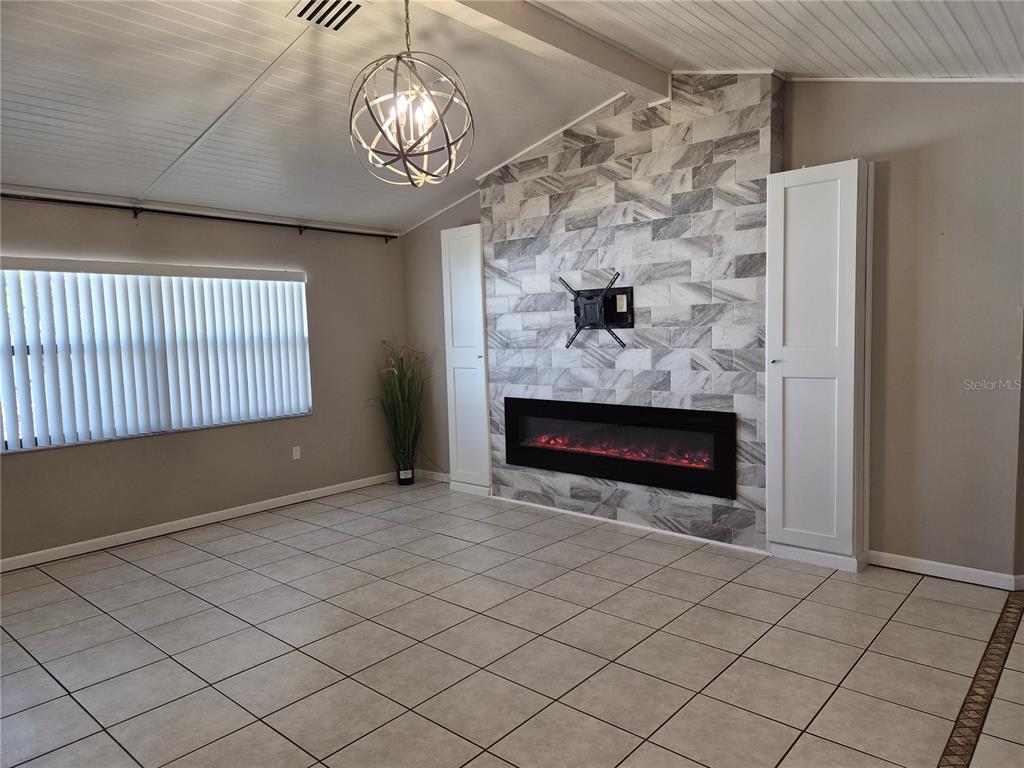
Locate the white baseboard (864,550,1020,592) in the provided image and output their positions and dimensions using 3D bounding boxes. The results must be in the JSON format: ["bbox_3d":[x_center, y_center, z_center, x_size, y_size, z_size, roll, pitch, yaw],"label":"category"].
[{"bbox_3d":[2.471,1.079,3.961,0.729,0.084,0.016,3,6,41],"label":"white baseboard"}]

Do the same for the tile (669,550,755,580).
[{"bbox_3d":[1.230,1.116,4.212,0.402,0.010,0.402,3,6,41],"label":"tile"}]

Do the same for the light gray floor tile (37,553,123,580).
[{"bbox_3d":[-2.823,1.189,4.518,0.402,0.010,0.402,3,6,41],"label":"light gray floor tile"}]

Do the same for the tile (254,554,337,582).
[{"bbox_3d":[-1.367,1.169,4.339,0.402,0.010,0.402,3,6,41],"label":"tile"}]

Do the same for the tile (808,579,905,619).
[{"bbox_3d":[1.841,1.145,3.666,0.402,0.010,0.402,3,6,41],"label":"tile"}]

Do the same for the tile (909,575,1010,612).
[{"bbox_3d":[2.452,1.145,3.735,0.409,0.010,0.376,3,6,41],"label":"tile"}]

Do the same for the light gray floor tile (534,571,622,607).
[{"bbox_3d":[0.387,1.159,3.853,0.402,0.010,0.402,2,6,41],"label":"light gray floor tile"}]

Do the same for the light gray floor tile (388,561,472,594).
[{"bbox_3d":[-0.492,1.179,4.144,0.406,0.010,0.406,3,6,41],"label":"light gray floor tile"}]

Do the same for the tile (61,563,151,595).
[{"bbox_3d":[-2.516,1.203,4.218,0.402,0.010,0.402,2,6,41],"label":"tile"}]

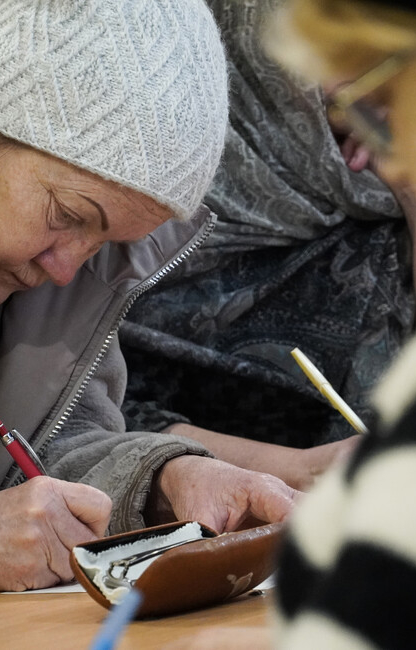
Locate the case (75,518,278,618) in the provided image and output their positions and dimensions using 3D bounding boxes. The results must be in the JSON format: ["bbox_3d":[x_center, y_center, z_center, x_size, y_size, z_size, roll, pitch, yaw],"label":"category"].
[{"bbox_3d":[-0.014,0.181,3.570,0.093,0.055,0.162,8,11,44],"label":"case"}]

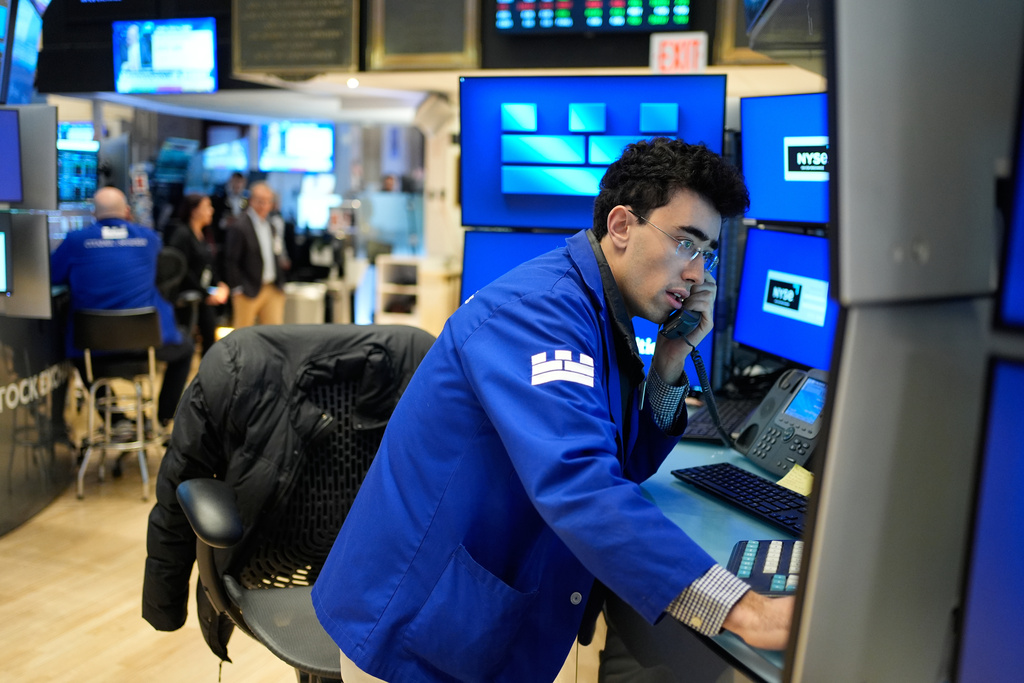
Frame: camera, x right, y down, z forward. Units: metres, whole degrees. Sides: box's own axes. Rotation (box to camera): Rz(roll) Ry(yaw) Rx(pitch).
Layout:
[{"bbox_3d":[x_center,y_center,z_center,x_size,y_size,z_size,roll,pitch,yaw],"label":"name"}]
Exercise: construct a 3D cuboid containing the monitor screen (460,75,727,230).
[{"bbox_3d":[0.192,-0.463,2.449,0.655,0.375,0.050,3,14,13],"label":"monitor screen"}]

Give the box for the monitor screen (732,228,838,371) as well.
[{"bbox_3d":[0.733,-0.107,2.488,0.050,0.315,0.545,4,9,-19],"label":"monitor screen"}]

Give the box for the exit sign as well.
[{"bbox_3d":[0.923,-1.577,5.500,0.315,0.255,0.060,4,8,20],"label":"exit sign"}]

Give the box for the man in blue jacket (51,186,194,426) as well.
[{"bbox_3d":[-2.160,-0.197,5.550,0.680,1.270,0.660,-1,8,-14],"label":"man in blue jacket"}]

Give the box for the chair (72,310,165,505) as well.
[{"bbox_3d":[-2.120,0.301,5.350,0.440,0.950,0.480,-1,8,-13],"label":"chair"}]

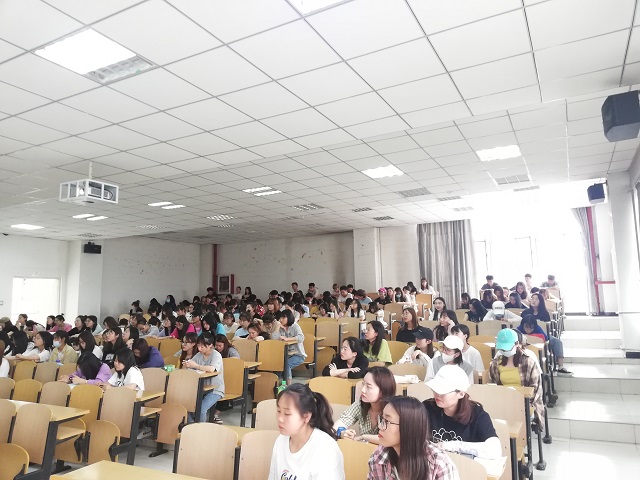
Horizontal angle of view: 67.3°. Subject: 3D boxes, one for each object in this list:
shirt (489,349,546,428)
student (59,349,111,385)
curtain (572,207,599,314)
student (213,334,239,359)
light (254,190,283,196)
[{"bbox_3d":[1.761,1.329,4.305,0.500,0.660,0.380,-6,-8,27],"label":"shirt"},{"bbox_3d":[-2.647,1.778,5.312,0.520,1.110,0.750,-7,-9,35],"label":"student"},{"bbox_3d":[7.426,0.575,13.404,0.450,3.030,0.220,-6,-8,27],"label":"curtain"},{"bbox_3d":[-1.340,1.901,6.699,0.500,1.150,0.720,-7,-9,35],"label":"student"},{"bbox_3d":[-0.982,-0.917,9.168,0.580,0.080,0.240,-6,-9,27],"label":"light"}]

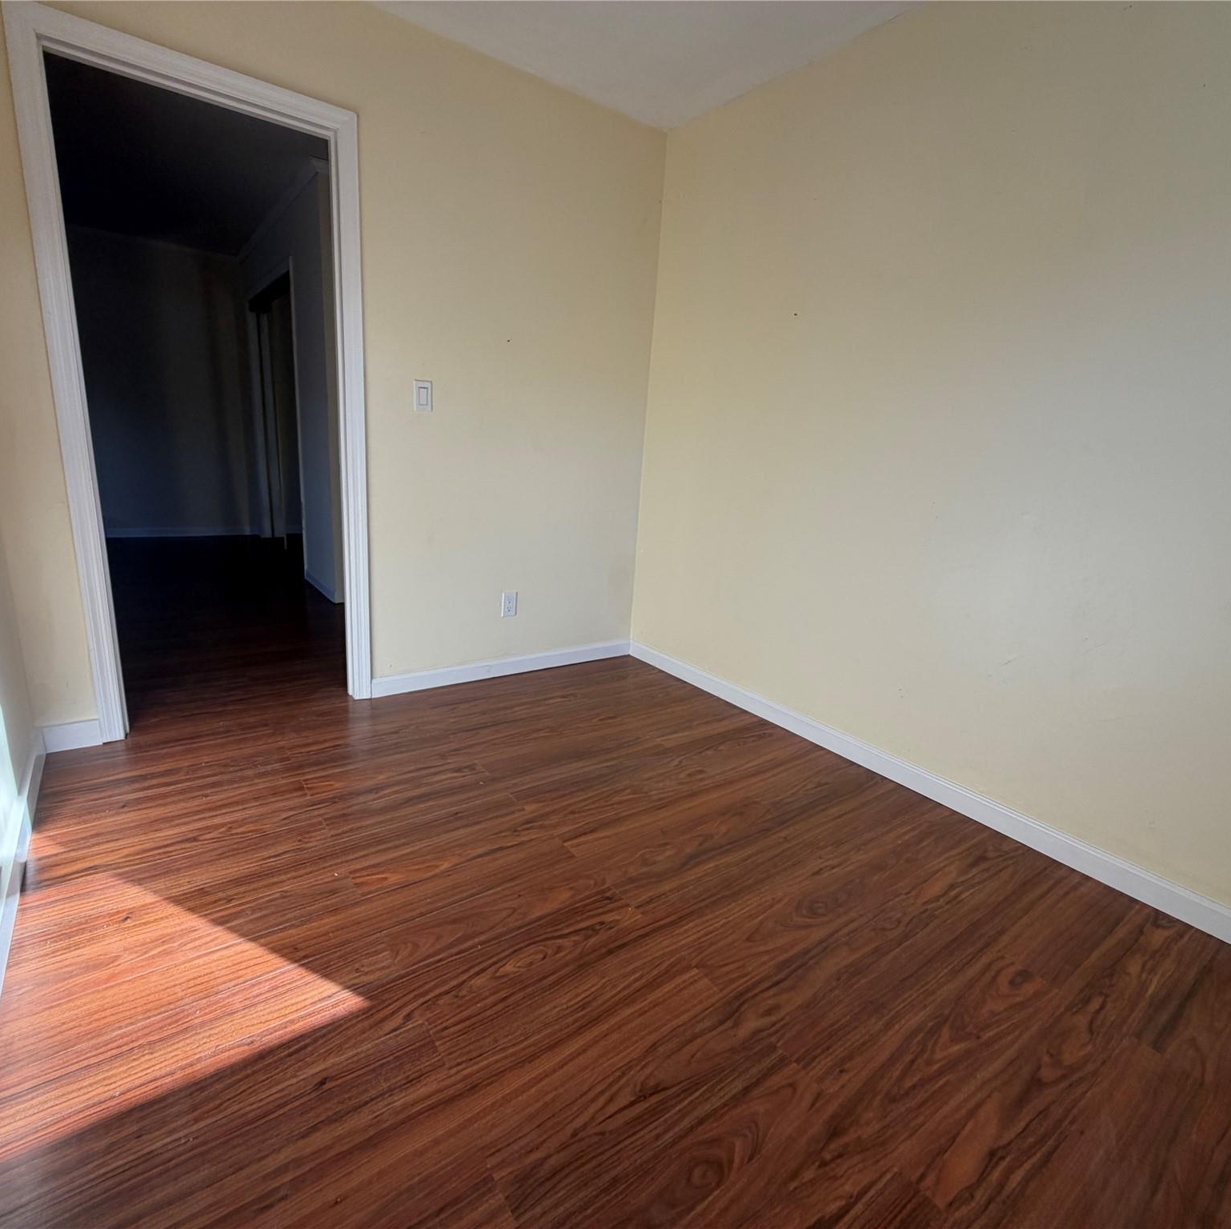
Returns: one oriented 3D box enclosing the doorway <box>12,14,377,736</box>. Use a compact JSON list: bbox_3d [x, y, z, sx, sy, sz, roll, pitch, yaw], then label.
[{"bbox_3d":[-1.327,-0.641,2.270,0.891,2.102,0.140,-7,18,-36],"label":"doorway"}]

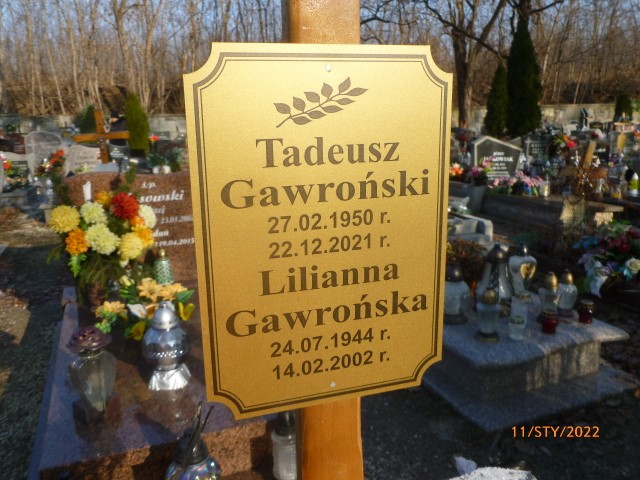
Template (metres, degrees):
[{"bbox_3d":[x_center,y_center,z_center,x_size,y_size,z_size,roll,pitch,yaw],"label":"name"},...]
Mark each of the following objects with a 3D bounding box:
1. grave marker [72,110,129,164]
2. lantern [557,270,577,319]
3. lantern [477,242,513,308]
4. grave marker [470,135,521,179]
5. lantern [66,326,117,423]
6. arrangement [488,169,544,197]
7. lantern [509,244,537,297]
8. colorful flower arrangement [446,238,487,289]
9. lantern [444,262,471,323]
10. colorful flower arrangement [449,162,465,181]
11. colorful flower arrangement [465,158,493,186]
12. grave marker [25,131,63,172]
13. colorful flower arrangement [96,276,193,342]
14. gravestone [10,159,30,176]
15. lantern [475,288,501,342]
[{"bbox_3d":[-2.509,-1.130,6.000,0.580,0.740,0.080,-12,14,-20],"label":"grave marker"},{"bbox_3d":[1.237,0.264,2.572,0.107,0.230,0.107,7,15,26],"label":"lantern"},{"bbox_3d":[0.895,0.200,2.592,0.180,0.346,0.180,5,14,19],"label":"lantern"},{"bbox_3d":[2.523,-1.162,7.400,0.734,0.657,0.100,-6,14,-19],"label":"grave marker"},{"bbox_3d":[-0.702,0.406,1.590,0.130,0.283,0.130,-6,14,-19],"label":"lantern"},{"bbox_3d":[2.544,-0.732,6.700,0.811,0.334,0.446,-6,14,-19],"label":"arrangement"},{"bbox_3d":[1.115,0.169,2.817,0.152,0.304,0.130,-1,13,-6],"label":"lantern"},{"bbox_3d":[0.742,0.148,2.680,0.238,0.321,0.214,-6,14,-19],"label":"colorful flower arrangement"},{"bbox_3d":[0.633,0.245,2.410,0.126,0.281,0.126,-1,14,0],"label":"lantern"},{"bbox_3d":[1.734,-0.873,6.600,0.220,0.230,0.200,-5,14,-22],"label":"colorful flower arrangement"},{"bbox_3d":[2.112,-0.892,6.900,0.371,0.386,0.334,-6,14,-19],"label":"colorful flower arrangement"},{"bbox_3d":[-4.647,-1.454,8.700,0.570,0.780,0.140,-5,14,-22],"label":"grave marker"},{"bbox_3d":[-0.610,0.235,1.800,0.320,0.210,0.220,-5,14,-22],"label":"colorful flower arrangement"},{"bbox_3d":[-4.644,-1.120,8.000,0.340,0.320,0.110,-5,14,-22],"label":"gravestone"},{"bbox_3d":[0.751,0.331,2.294,0.111,0.228,0.111,5,14,19],"label":"lantern"}]

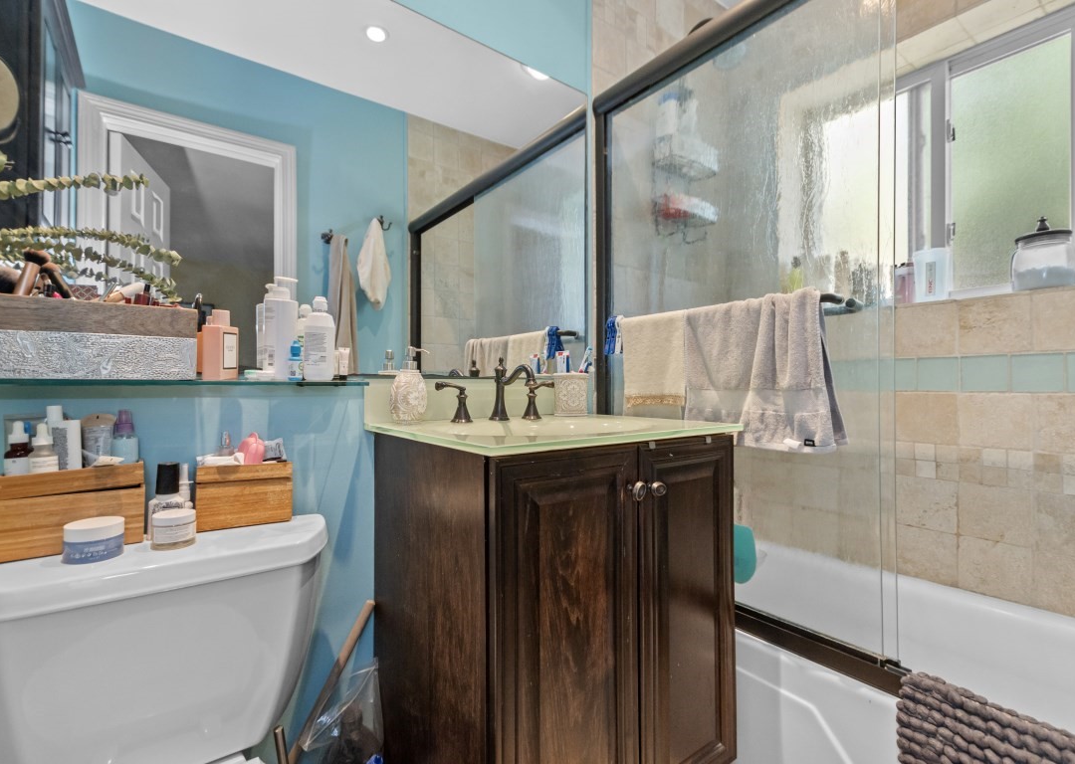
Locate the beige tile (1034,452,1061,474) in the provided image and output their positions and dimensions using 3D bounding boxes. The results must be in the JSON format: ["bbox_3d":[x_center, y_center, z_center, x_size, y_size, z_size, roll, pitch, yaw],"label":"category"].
[{"bbox_3d":[1.368,0.216,1.280,0.010,0.051,0.049,0,-1,-40],"label":"beige tile"}]

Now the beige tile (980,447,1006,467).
[{"bbox_3d":[1.296,0.215,1.353,0.012,0.050,0.049,0,0,-38],"label":"beige tile"}]

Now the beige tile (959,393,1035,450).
[{"bbox_3d":[1.292,0.110,1.352,0.012,0.156,0.153,0,-1,-37],"label":"beige tile"}]

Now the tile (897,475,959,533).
[{"bbox_3d":[1.200,0.375,1.474,0.012,0.154,0.153,0,-1,-37],"label":"tile"}]

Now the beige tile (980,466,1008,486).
[{"bbox_3d":[1.293,0.269,1.351,0.012,0.051,0.049,0,-1,-37],"label":"beige tile"}]

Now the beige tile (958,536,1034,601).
[{"bbox_3d":[1.297,0.530,1.352,0.012,0.151,0.151,0,0,-38],"label":"beige tile"}]

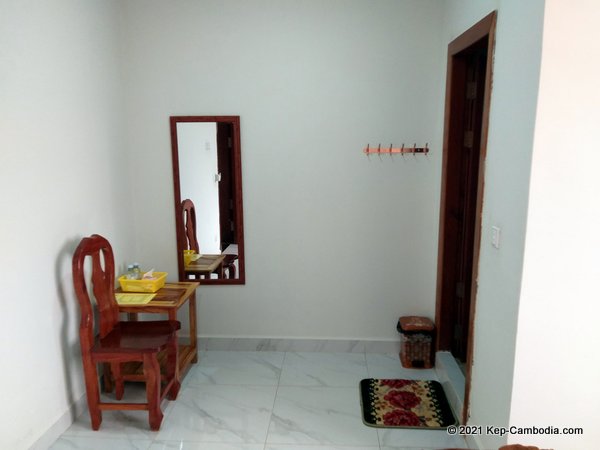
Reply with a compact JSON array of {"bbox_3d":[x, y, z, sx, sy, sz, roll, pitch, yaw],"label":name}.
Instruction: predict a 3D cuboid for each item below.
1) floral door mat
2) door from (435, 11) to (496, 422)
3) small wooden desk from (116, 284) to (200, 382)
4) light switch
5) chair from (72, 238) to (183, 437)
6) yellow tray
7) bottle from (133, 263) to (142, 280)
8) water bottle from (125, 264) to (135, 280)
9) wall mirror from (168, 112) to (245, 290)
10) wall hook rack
[{"bbox_3d":[0.632,1.060,2.713,0.520,0.013,0.497,0,12,5],"label":"floral door mat"},{"bbox_3d":[0.911,0.036,2.480,0.106,2.068,0.815,0,12,4],"label":"door"},{"bbox_3d":[-0.986,0.737,3.011,0.538,0.587,0.465,0,12,5],"label":"small wooden desk"},{"bbox_3d":[0.818,0.049,1.887,0.012,0.085,0.086,0,12,4],"label":"light switch"},{"bbox_3d":[-0.943,0.594,2.537,0.448,1.064,0.359,0,12,4],"label":"chair"},{"bbox_3d":[-1.051,0.389,3.038,0.280,0.085,0.160,0,12,5],"label":"yellow tray"},{"bbox_3d":[-1.103,0.338,3.058,0.057,0.161,0.057,0,12,5],"label":"bottle"},{"bbox_3d":[-1.136,0.354,2.998,0.055,0.157,0.057,0,12,5],"label":"water bottle"},{"bbox_3d":[-0.639,-0.146,3.143,0.489,1.182,0.024,0,12,5],"label":"wall mirror"},{"bbox_3d":[0.635,-0.490,2.960,0.427,0.082,0.041,0,12,5],"label":"wall hook rack"}]

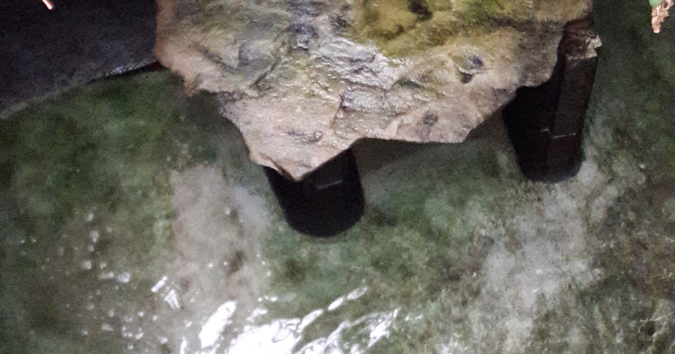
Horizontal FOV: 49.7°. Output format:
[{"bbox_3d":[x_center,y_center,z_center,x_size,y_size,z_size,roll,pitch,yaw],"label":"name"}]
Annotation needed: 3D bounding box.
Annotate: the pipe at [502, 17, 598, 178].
[{"bbox_3d":[0.334,-0.116,1.194,0.128,0.241,0.128,-18,45,0],"label":"pipe"}]

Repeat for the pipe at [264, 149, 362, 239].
[{"bbox_3d":[-0.038,-0.020,1.249,0.141,0.230,0.141,-18,45,0],"label":"pipe"}]

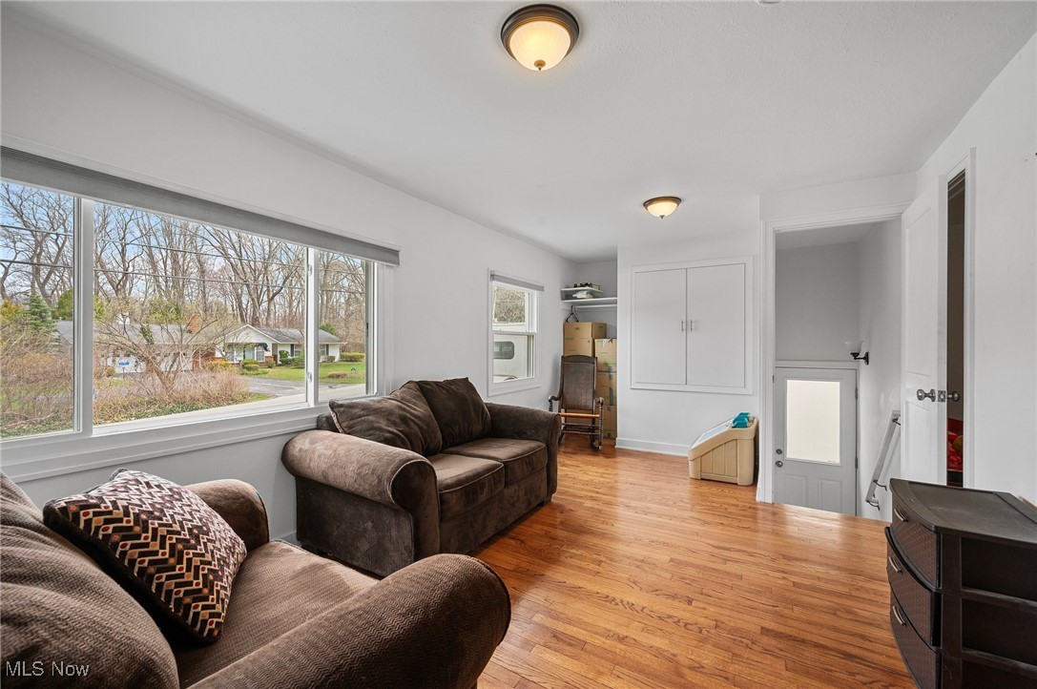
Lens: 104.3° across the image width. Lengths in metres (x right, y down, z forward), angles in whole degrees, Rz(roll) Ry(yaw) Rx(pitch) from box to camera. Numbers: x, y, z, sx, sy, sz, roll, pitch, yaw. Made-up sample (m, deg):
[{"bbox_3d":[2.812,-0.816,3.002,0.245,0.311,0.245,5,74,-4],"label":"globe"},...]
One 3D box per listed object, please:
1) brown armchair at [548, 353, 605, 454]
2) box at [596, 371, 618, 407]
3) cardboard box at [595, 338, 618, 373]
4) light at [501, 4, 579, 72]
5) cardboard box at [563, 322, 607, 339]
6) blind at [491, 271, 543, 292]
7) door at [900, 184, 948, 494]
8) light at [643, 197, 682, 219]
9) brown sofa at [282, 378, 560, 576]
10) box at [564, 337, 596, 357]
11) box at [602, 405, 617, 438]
[{"bbox_3d":[0.746,0.660,4.940,0.630,1.060,0.720,0,0,14],"label":"brown armchair"},{"bbox_3d":[1.285,0.572,5.317,0.410,0.433,0.440,0,0,31],"label":"box"},{"bbox_3d":[1.286,0.144,5.317,0.410,0.423,0.440,0,0,31],"label":"cardboard box"},{"bbox_3d":[0.080,-1.074,1.480,0.286,0.137,0.286,0,0,0],"label":"light"},{"bbox_3d":[0.919,-0.179,5.505,0.400,0.197,0.480,0,0,35],"label":"cardboard box"},{"bbox_3d":[0.017,-0.664,4.438,0.055,0.072,1.070,0,0,31],"label":"blind"},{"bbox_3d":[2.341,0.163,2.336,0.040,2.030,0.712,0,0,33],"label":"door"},{"bbox_3d":[1.149,-1.071,3.215,0.286,0.137,0.286,0,0,31],"label":"light"},{"bbox_3d":[-0.486,0.734,2.624,0.940,0.910,1.680,0,0,31],"label":"brown sofa"},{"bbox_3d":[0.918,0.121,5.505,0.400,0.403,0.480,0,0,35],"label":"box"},{"bbox_3d":[1.284,0.991,5.317,0.410,0.405,0.440,0,0,31],"label":"box"}]

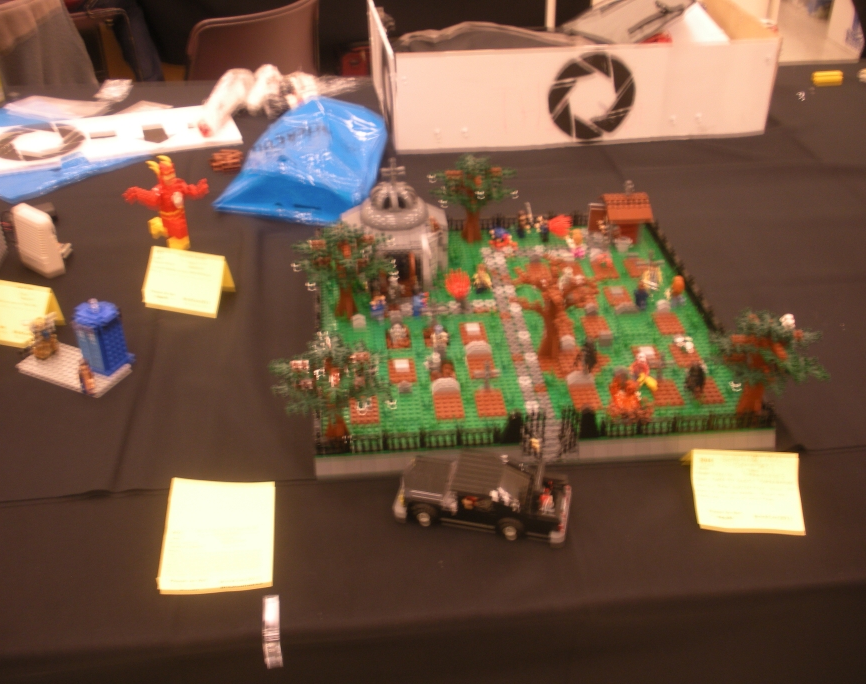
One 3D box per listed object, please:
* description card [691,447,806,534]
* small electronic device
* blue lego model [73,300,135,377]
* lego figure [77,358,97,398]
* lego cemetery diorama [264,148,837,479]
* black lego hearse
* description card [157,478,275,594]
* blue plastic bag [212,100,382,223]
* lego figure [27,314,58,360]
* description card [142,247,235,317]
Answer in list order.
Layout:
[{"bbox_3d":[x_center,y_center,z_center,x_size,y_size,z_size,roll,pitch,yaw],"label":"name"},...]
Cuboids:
[{"bbox_3d":[0.324,0.139,0.990,0.108,0.060,0.100,2,34,2],"label":"description card"},{"bbox_3d":[-0.571,-0.152,1.393,0.067,0.095,0.041,25,41,32],"label":"small electronic device"},{"bbox_3d":[-0.410,-0.011,1.172,0.047,0.095,0.049,14,36,20],"label":"blue lego model"},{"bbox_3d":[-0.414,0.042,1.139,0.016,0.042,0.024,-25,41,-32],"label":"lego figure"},{"bbox_3d":[0.115,-0.085,1.207,0.611,0.190,0.556,-3,34,-4],"label":"lego cemetery diorama"},{"bbox_3d":[0.052,0.155,0.969,0.175,0.058,0.064,7,35,11],"label":"black lego hearse"},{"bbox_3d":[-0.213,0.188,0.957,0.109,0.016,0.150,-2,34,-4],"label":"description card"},{"bbox_3d":[-0.217,-0.334,1.668,0.252,0.090,0.340,5,34,8],"label":"blue plastic bag"},{"bbox_3d":[-0.495,-0.007,1.206,0.032,0.050,0.030,14,36,20],"label":"lego figure"},{"bbox_3d":[-0.339,-0.091,1.323,0.109,0.072,0.073,9,35,13],"label":"description card"}]

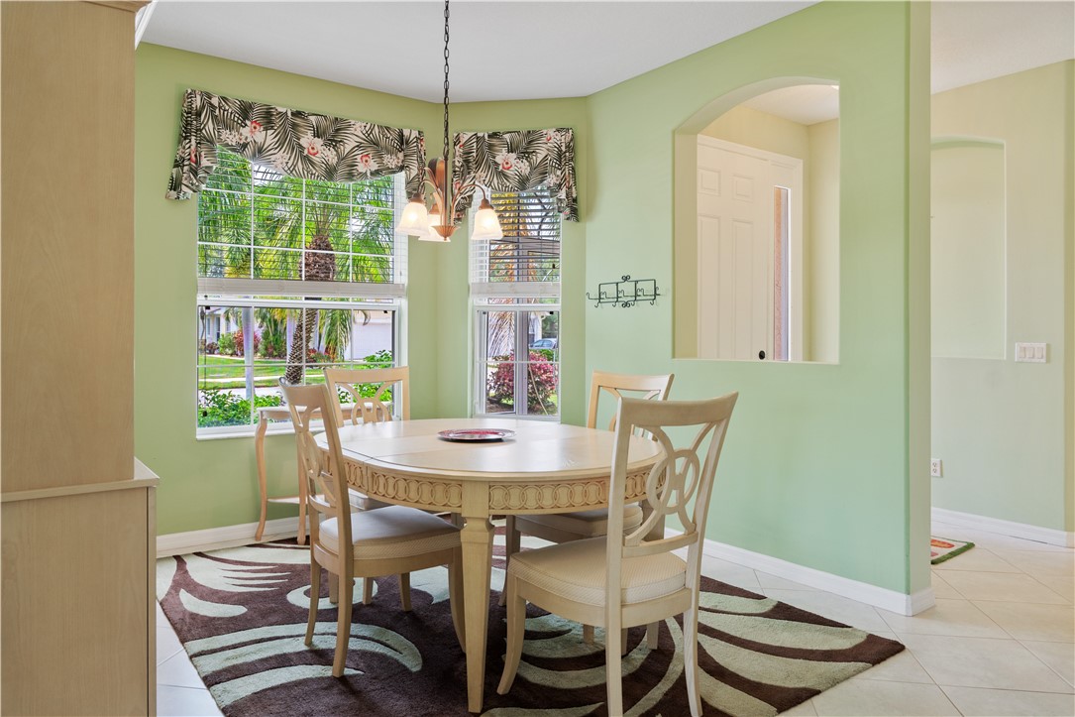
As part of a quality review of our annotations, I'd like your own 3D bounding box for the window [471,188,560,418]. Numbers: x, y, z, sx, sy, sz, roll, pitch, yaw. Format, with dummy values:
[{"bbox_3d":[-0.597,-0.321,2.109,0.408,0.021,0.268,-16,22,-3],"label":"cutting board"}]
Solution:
[{"bbox_3d":[-0.139,-0.444,4.907,0.640,1.750,0.130,0,1,12],"label":"window"}]

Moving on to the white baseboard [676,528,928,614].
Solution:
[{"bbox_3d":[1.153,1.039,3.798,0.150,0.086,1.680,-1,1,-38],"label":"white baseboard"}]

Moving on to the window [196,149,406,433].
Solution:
[{"bbox_3d":[-1.444,-0.433,4.508,1.310,1.760,0.130,-1,1,-35],"label":"window"}]

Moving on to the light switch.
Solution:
[{"bbox_3d":[2.917,-0.033,4.240,0.015,0.114,0.161,-1,1,-37],"label":"light switch"}]

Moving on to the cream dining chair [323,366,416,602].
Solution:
[{"bbox_3d":[-0.718,0.564,3.547,0.545,1.020,0.585,-1,1,-38],"label":"cream dining chair"}]

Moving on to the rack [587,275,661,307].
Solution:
[{"bbox_3d":[0.516,-0.412,4.397,0.130,0.207,0.500,-1,1,-38],"label":"rack"}]

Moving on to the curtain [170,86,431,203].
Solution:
[{"bbox_3d":[-1.390,-1.194,4.386,1.590,0.630,0.140,-1,1,-35],"label":"curtain"}]

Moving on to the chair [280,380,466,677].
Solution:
[{"bbox_3d":[-0.628,0.588,2.735,0.585,1.020,0.545,-1,1,-36],"label":"chair"}]

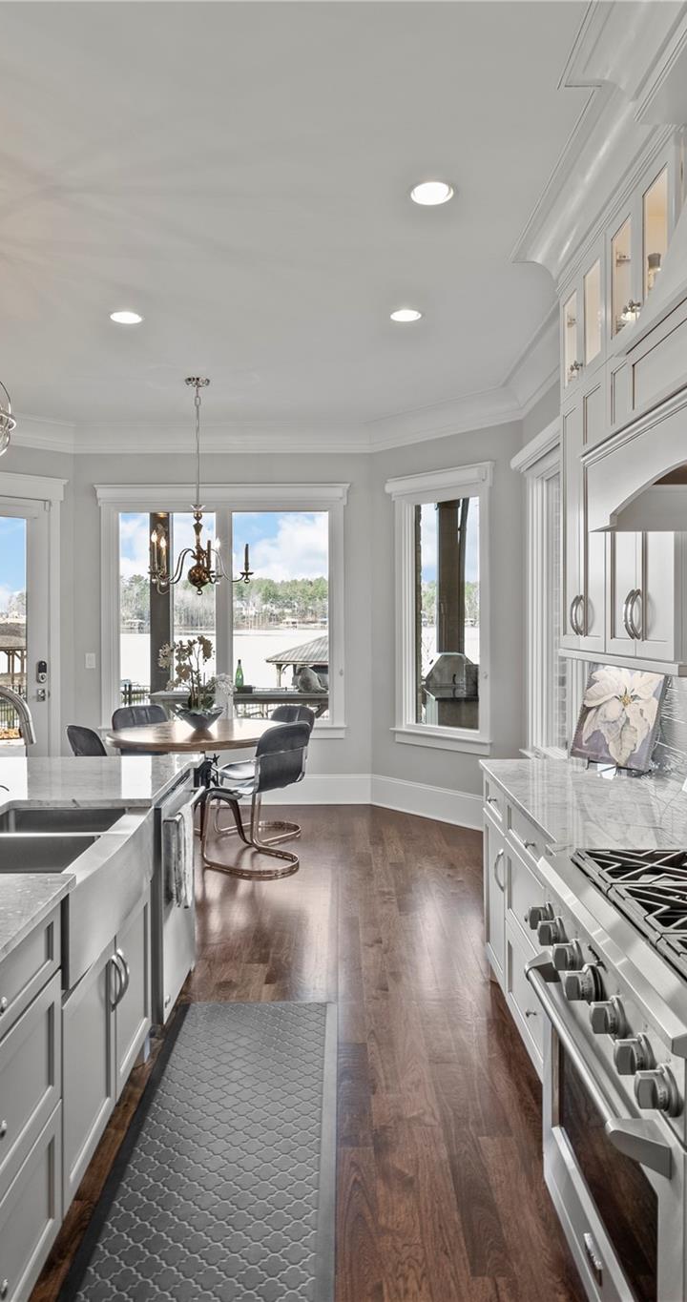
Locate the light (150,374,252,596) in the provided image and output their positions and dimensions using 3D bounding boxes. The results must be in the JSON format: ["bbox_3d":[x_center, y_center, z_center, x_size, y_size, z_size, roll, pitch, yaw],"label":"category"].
[{"bbox_3d":[-0.950,-1.029,5.350,0.680,1.430,0.680,0,1,0],"label":"light"}]

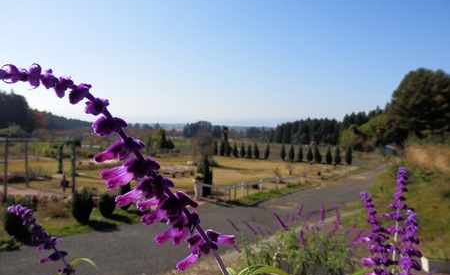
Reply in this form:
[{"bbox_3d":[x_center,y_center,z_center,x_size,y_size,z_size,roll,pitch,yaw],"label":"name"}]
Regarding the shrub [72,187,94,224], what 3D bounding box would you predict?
[{"bbox_3d":[-5.808,2.812,13.308,0.870,1.478,0.870,0,2,0],"label":"shrub"}]

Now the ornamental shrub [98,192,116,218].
[{"bbox_3d":[-4.907,2.810,13.600,0.720,1.060,0.720,0,2,0],"label":"ornamental shrub"}]

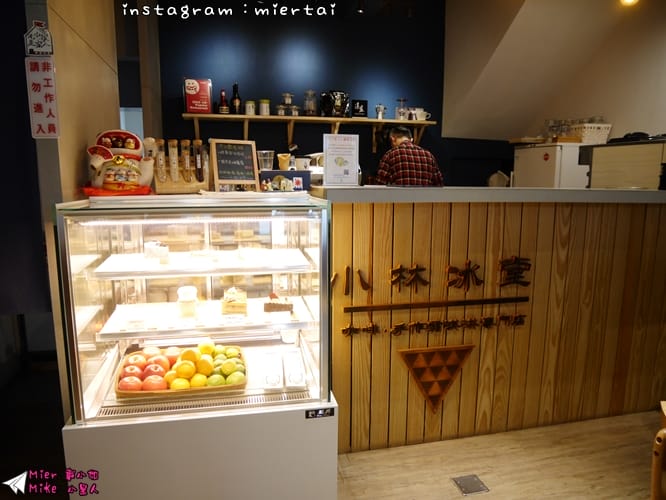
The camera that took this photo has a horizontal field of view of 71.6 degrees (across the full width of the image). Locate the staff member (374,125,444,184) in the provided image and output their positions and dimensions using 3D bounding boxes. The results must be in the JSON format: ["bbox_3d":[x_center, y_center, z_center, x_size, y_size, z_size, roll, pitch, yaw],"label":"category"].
[{"bbox_3d":[0.562,-0.111,3.491,0.500,1.620,0.420,-2,10,-14],"label":"staff member"}]

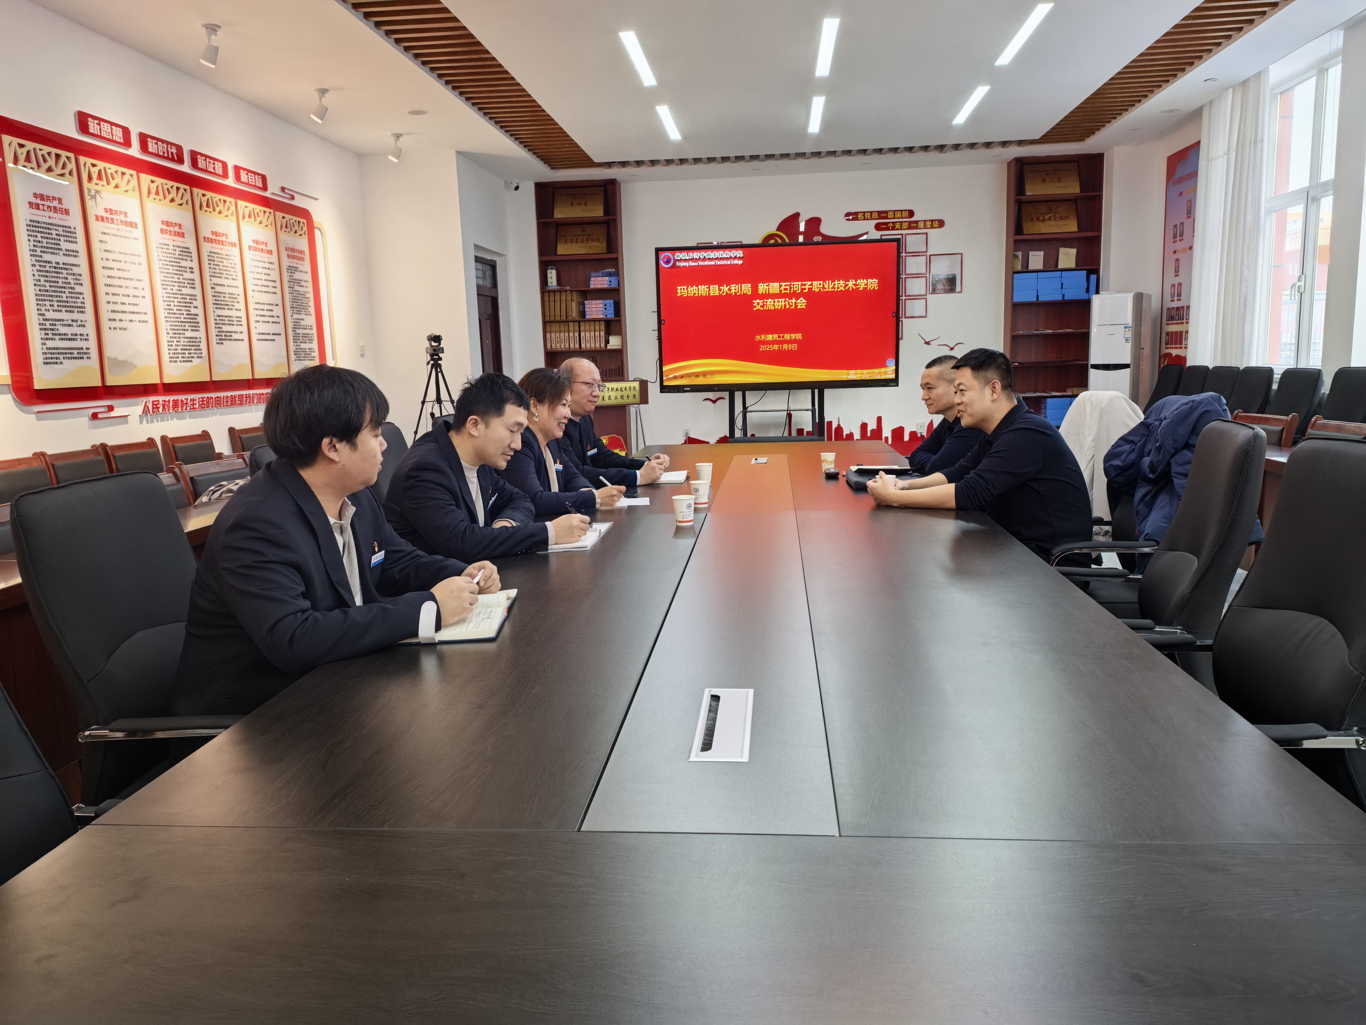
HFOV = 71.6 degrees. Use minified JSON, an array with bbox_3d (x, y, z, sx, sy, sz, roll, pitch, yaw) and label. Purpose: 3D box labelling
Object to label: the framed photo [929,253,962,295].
[{"bbox_3d":[2.555,-2.314,9.185,0.315,0.370,0.025,-1,9,6],"label":"framed photo"}]

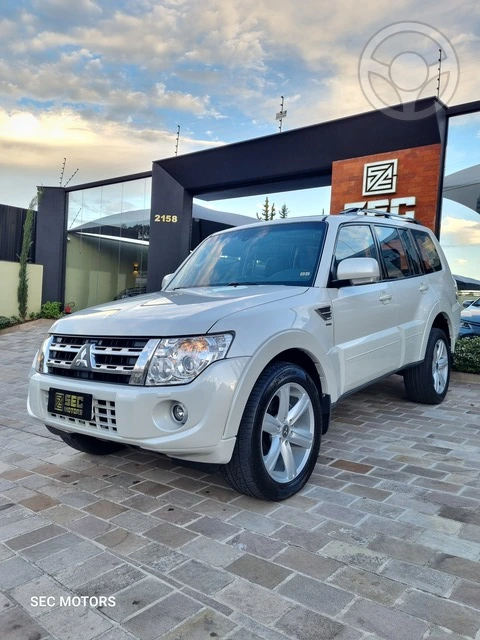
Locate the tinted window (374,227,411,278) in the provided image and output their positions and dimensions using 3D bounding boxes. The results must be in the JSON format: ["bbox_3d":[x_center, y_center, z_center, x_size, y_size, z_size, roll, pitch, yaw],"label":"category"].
[{"bbox_3d":[1.382,-0.591,4.279,0.080,0.480,0.680,-20,-9,37],"label":"tinted window"}]

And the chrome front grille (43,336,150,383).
[{"bbox_3d":[-0.840,0.210,2.651,0.930,0.240,0.130,0,3,38],"label":"chrome front grille"}]

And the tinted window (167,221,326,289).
[{"bbox_3d":[0.048,-0.492,3.770,1.410,0.660,0.160,0,-40,38],"label":"tinted window"}]

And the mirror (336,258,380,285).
[{"bbox_3d":[0.826,-0.329,3.286,0.265,0.185,0.150,0,3,38],"label":"mirror"}]

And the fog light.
[{"bbox_3d":[-0.287,0.450,2.319,0.105,0.108,0.080,0,3,33],"label":"fog light"}]

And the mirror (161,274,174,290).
[{"bbox_3d":[-0.594,-0.331,4.409,0.260,0.185,0.150,0,3,38],"label":"mirror"}]

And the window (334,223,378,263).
[{"bbox_3d":[0.883,-0.517,3.631,0.080,0.470,0.860,-20,-9,37],"label":"window"}]

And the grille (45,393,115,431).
[{"bbox_3d":[-0.888,0.476,2.592,0.660,0.185,0.080,0,3,38],"label":"grille"}]

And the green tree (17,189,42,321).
[{"bbox_3d":[-6.350,-1.976,14.500,0.680,3.900,0.650,2,4,-30],"label":"green tree"}]

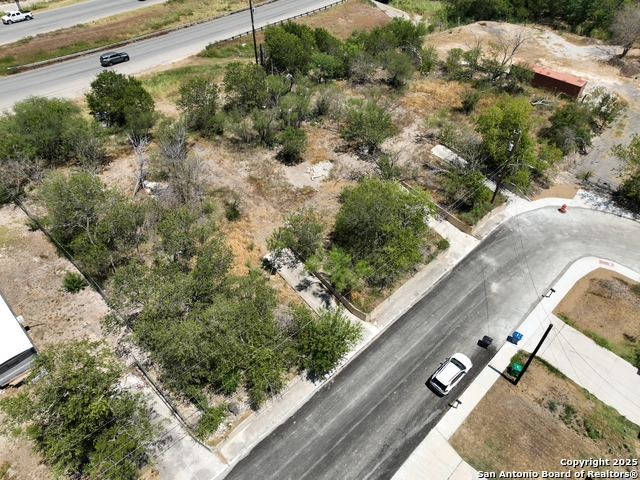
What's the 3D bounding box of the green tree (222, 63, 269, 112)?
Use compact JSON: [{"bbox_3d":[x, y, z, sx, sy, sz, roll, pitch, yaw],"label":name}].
[{"bbox_3d":[-11.976,-24.710,71.564,7.293,6.972,6.741,0,46,0],"label":"green tree"}]

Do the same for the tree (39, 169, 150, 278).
[{"bbox_3d":[-24.750,-1.694,48.484,10.200,8.200,9.500,0,46,0],"label":"tree"}]

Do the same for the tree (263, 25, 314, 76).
[{"bbox_3d":[-5.524,-33.191,78.368,7.802,7.520,8.084,0,44,0],"label":"tree"}]

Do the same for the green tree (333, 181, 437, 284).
[{"bbox_3d":[6.387,-0.929,45.465,9.400,7.520,10.810,0,44,0],"label":"green tree"}]

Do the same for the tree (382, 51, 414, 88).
[{"bbox_3d":[13.769,-29.900,77.474,5.056,5.680,4.681,0,46,0],"label":"tree"}]

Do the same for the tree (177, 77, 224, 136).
[{"bbox_3d":[-16.779,-18.529,63.007,6.016,7.708,6.580,0,44,0],"label":"tree"}]

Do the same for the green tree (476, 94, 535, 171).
[{"bbox_3d":[25.076,-14.223,59.819,7.200,9.300,6.800,0,46,0],"label":"green tree"}]

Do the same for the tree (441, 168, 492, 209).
[{"bbox_3d":[18.458,-6.595,55.681,5.868,4.656,5.370,0,46,0],"label":"tree"}]

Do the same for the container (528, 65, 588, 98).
[{"bbox_3d":[40.214,-28.326,78.676,12.000,2.590,2.440,35,54,30],"label":"container"}]

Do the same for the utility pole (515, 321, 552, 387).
[{"bbox_3d":[17.802,9.856,37.262,0.330,9.400,0.330,-1,45,1],"label":"utility pole"}]

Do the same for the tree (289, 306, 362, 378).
[{"bbox_3d":[0.751,9.059,39.656,6.104,6.561,5.771,0,46,0],"label":"tree"}]

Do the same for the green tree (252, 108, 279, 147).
[{"bbox_3d":[-7.896,-16.429,64.446,3.943,5.709,3.665,0,46,0],"label":"green tree"}]

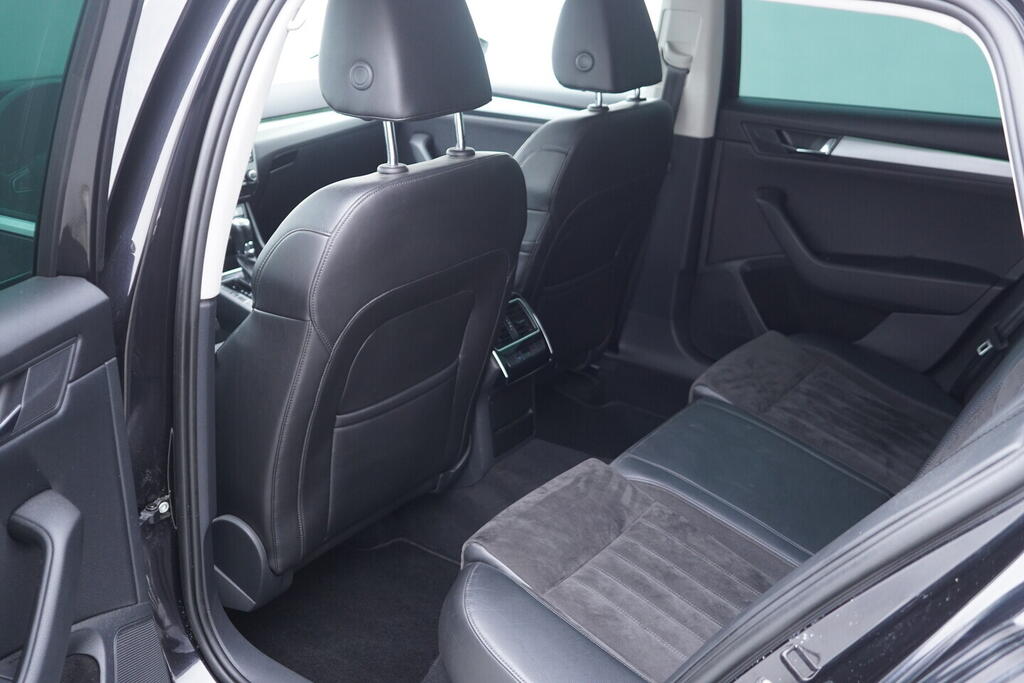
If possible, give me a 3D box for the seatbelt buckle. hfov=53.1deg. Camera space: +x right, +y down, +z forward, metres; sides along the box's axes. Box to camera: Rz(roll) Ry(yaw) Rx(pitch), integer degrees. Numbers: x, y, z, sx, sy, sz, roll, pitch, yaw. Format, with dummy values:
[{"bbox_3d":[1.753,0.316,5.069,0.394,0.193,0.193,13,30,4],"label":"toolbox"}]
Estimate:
[{"bbox_3d":[0.977,0.004,2.086,0.020,0.067,0.047,15,47,-28],"label":"seatbelt buckle"}]

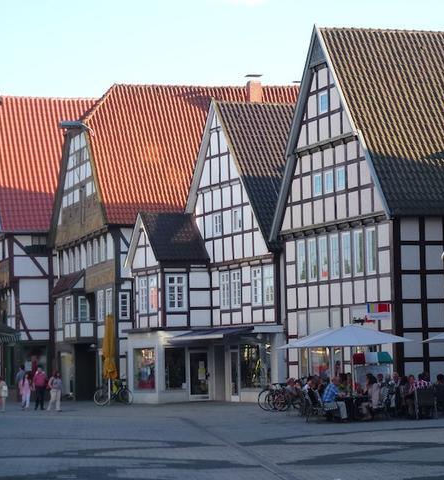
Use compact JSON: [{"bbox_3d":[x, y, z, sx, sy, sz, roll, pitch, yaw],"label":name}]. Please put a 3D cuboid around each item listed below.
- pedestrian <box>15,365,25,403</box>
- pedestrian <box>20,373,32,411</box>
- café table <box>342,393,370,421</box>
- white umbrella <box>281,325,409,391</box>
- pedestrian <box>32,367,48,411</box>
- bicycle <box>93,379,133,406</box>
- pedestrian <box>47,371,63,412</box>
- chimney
[{"bbox_3d":[-8.665,6.319,76.063,0.380,1.770,0.500,1,-5,-30],"label":"pedestrian"},{"bbox_3d":[-7.754,6.024,70.253,0.480,1.500,0.360,0,-4,-20],"label":"pedestrian"},{"bbox_3d":[3.867,4.857,51.527,0.800,0.750,0.800,0,-4,-17],"label":"café table"},{"bbox_3d":[3.711,3.898,52.098,3.450,2.750,3.450,0,-4,-17],"label":"white umbrella"},{"bbox_3d":[-7.141,5.870,69.861,0.580,1.730,0.380,0,-4,-10],"label":"pedestrian"},{"bbox_3d":[-4.542,6.446,74.038,1.750,1.080,0.600,1,-5,-27],"label":"bicycle"},{"bbox_3d":[-6.545,5.870,69.459,0.550,1.650,0.420,2,-5,-35],"label":"pedestrian"},{"bbox_3d":[1.559,-7.328,87.000,0.750,1.600,0.750,0,-4,-14],"label":"chimney"}]

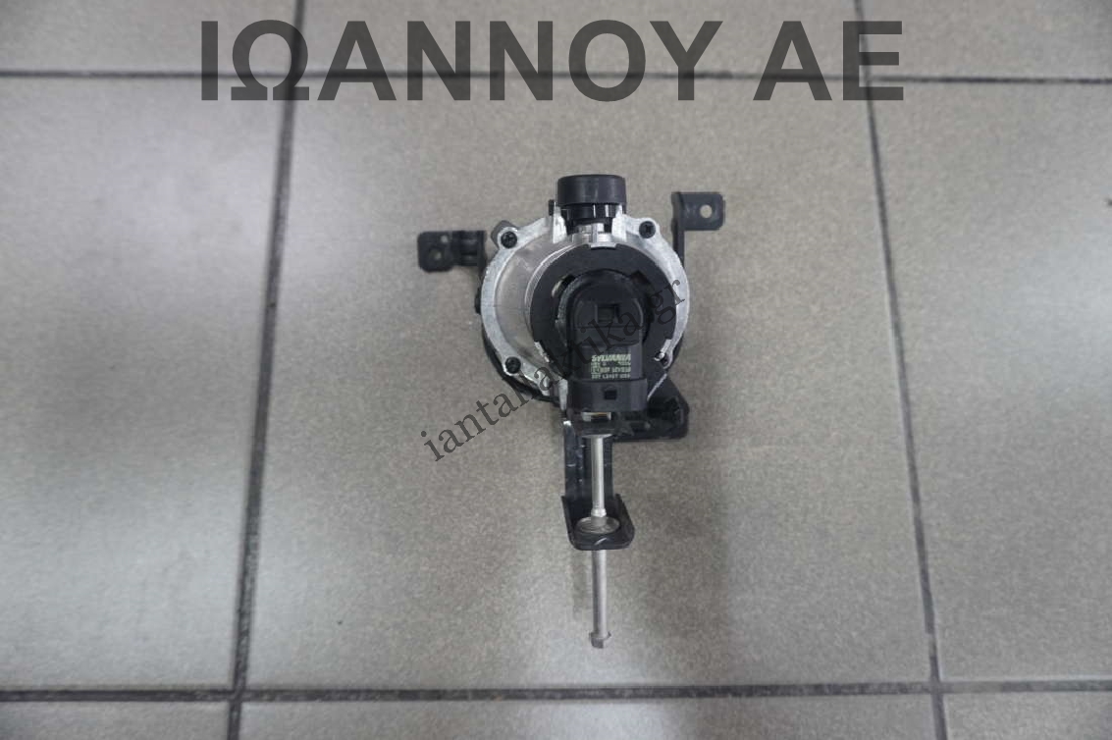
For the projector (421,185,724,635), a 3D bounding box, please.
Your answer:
[{"bbox_3d":[0.007,0.020,0.339,0.142,0.101,0.212,1,95,-6],"label":"projector"}]

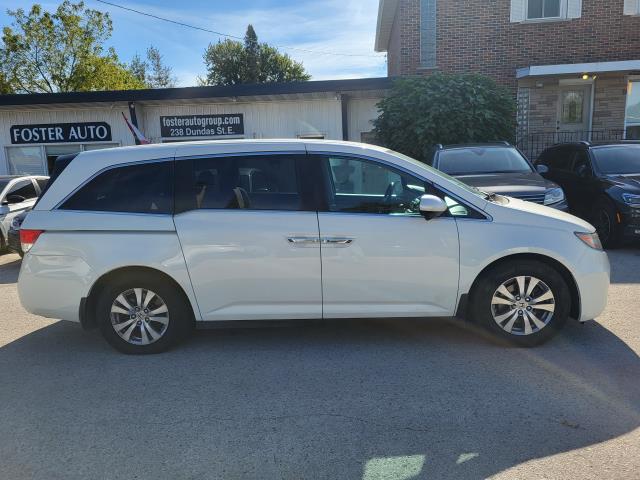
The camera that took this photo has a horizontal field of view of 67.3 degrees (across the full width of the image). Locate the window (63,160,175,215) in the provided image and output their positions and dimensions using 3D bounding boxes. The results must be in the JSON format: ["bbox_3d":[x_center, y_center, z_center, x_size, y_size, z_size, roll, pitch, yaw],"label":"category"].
[{"bbox_3d":[-1.596,-0.397,3.751,0.890,0.420,0.120,-2,12,2],"label":"window"}]

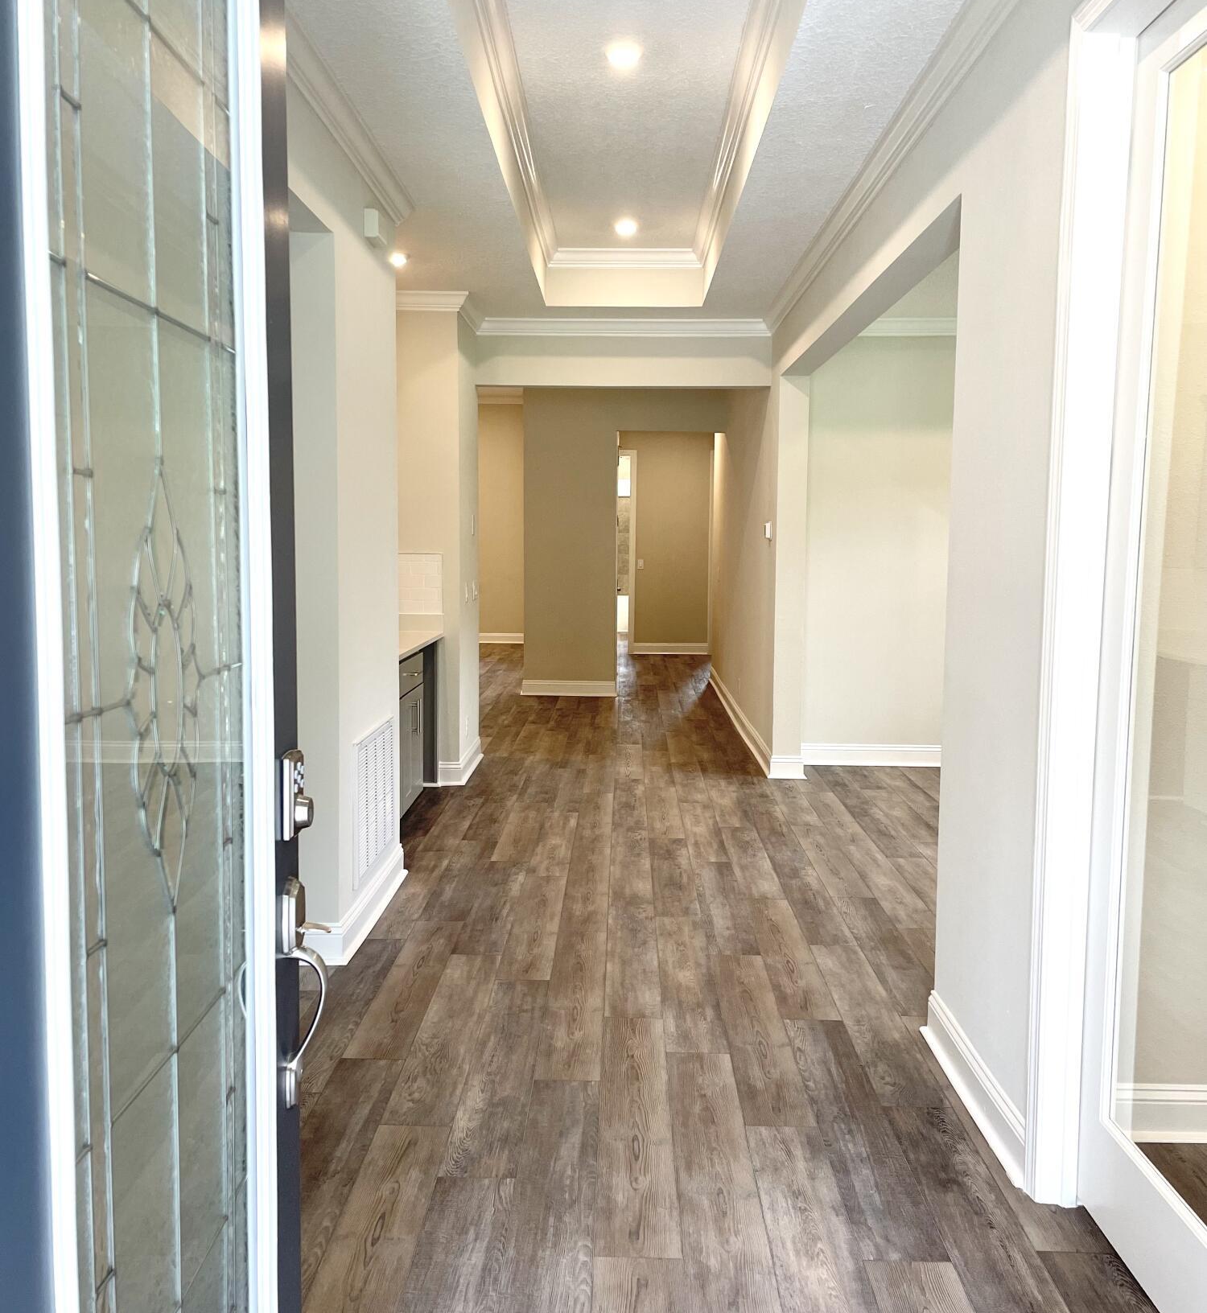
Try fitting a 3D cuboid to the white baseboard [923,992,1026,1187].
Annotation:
[{"bbox_3d":[0.949,1.085,3.125,0.035,0.135,0.900,1,6,1],"label":"white baseboard"}]

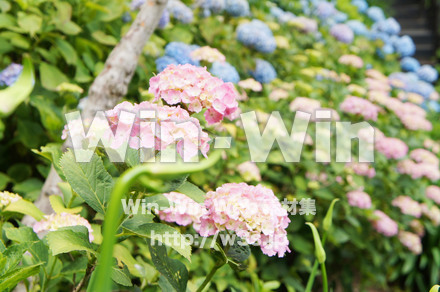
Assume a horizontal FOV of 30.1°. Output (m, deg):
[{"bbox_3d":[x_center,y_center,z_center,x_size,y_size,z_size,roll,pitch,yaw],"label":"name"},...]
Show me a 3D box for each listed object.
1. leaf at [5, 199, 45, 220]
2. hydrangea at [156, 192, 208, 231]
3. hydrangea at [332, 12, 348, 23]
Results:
[{"bbox_3d":[-0.387,0.126,1.620,0.085,0.035,0.055,17,19,8],"label":"leaf"},{"bbox_3d":[-0.066,0.122,1.520,0.105,0.070,0.110,0,8,0],"label":"hydrangea"},{"bbox_3d":[0.840,-0.896,5.700,0.115,0.085,0.115,0,8,0],"label":"hydrangea"}]

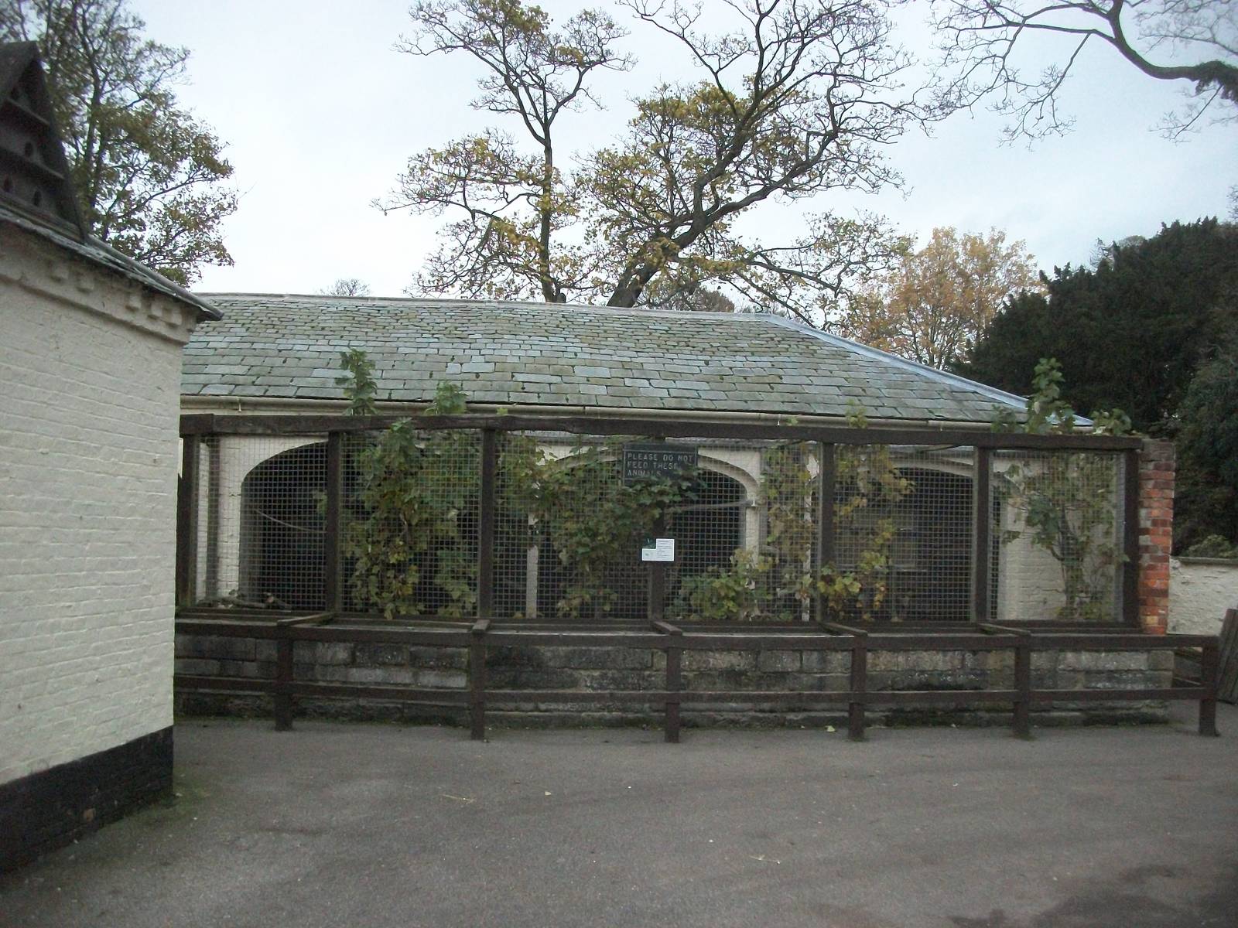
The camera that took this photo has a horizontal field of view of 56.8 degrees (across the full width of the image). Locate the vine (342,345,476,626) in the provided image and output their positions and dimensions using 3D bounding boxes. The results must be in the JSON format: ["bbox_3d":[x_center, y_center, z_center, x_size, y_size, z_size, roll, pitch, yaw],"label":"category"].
[{"bbox_3d":[-1.955,0.188,10.598,1.340,2.490,0.850,1,-4,-1],"label":"vine"}]

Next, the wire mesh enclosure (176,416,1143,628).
[{"bbox_3d":[0.371,0.582,10.995,8.660,1.780,1.700,1,-4,-1],"label":"wire mesh enclosure"}]

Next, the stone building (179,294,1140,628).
[{"bbox_3d":[-0.677,0.015,14.620,11.000,4.170,5.800,1,-4,-1],"label":"stone building"}]

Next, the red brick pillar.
[{"bbox_3d":[4.801,0.684,10.421,0.340,1.780,0.350,1,-4,-1],"label":"red brick pillar"}]

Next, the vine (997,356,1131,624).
[{"bbox_3d":[4.168,0.249,10.768,1.310,2.510,0.850,1,-4,-1],"label":"vine"}]

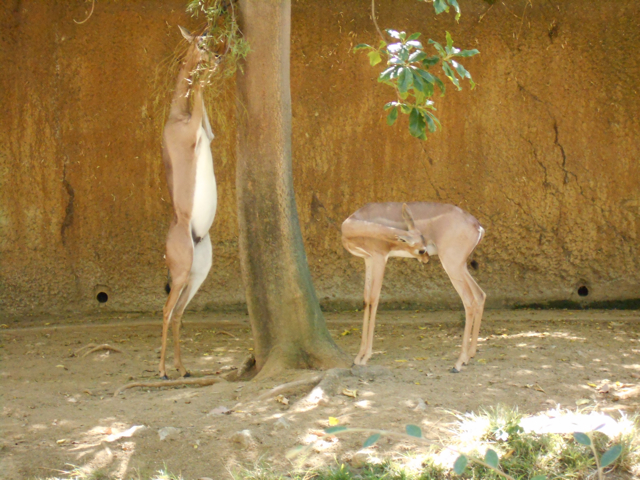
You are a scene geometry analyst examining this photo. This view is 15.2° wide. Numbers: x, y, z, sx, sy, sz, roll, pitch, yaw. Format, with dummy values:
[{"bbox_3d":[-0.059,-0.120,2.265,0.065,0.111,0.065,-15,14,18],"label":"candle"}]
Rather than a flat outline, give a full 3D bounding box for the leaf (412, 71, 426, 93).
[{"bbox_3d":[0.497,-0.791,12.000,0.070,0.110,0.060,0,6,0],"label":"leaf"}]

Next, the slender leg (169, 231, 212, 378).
[{"bbox_3d":[-0.674,0.343,12.600,0.190,0.730,0.110,3,6,30],"label":"slender leg"}]

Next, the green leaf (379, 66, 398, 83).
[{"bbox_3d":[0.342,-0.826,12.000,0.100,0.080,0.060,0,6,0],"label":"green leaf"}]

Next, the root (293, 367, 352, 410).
[{"bbox_3d":[0.008,0.765,12.300,0.160,0.140,0.500,3,7,34],"label":"root"}]

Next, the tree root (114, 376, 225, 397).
[{"bbox_3d":[-0.811,0.789,12.950,0.600,0.070,0.200,1,6,12],"label":"tree root"}]

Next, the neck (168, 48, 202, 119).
[{"bbox_3d":[-0.697,-0.811,12.450,0.115,0.350,0.100,15,6,29],"label":"neck"}]

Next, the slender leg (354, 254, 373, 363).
[{"bbox_3d":[0.235,0.381,13.000,0.075,0.580,0.065,3,6,0],"label":"slender leg"}]

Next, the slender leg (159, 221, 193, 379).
[{"bbox_3d":[-0.794,0.327,13.200,0.190,0.860,0.130,3,7,25],"label":"slender leg"}]

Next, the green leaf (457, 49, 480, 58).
[{"bbox_3d":[0.772,-0.970,12.500,0.125,0.052,0.050,0,6,0],"label":"green leaf"}]

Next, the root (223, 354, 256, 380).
[{"bbox_3d":[-0.431,0.674,12.700,0.170,0.130,0.140,-2,6,-17],"label":"root"}]

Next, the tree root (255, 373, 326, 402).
[{"bbox_3d":[-0.146,0.753,12.350,0.080,0.110,0.550,4,7,39],"label":"tree root"}]

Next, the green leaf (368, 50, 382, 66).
[{"bbox_3d":[0.289,-0.944,12.500,0.073,0.083,0.040,0,6,0],"label":"green leaf"}]

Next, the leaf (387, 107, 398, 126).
[{"bbox_3d":[0.377,-0.642,12.500,0.062,0.104,0.040,0,6,0],"label":"leaf"}]

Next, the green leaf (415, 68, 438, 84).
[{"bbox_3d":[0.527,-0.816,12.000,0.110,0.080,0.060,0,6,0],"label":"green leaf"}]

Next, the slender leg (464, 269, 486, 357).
[{"bbox_3d":[0.848,0.395,13.100,0.120,0.475,0.075,0,6,0],"label":"slender leg"}]

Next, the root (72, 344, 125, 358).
[{"bbox_3d":[-1.290,0.649,14.000,0.300,0.060,0.140,0,6,0],"label":"root"}]

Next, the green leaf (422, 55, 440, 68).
[{"bbox_3d":[0.580,-0.928,12.500,0.094,0.073,0.060,0,6,0],"label":"green leaf"}]

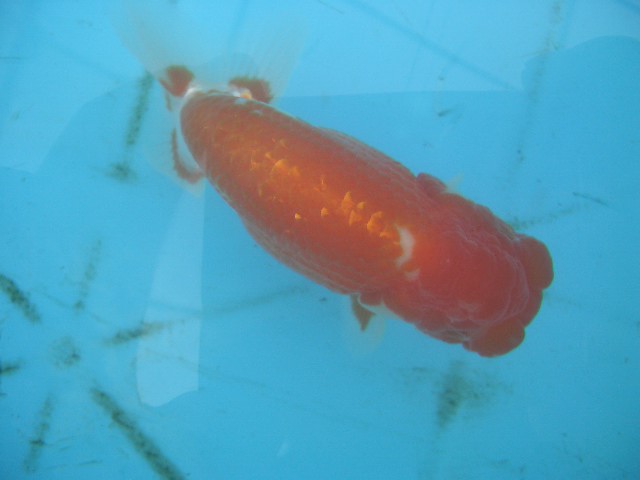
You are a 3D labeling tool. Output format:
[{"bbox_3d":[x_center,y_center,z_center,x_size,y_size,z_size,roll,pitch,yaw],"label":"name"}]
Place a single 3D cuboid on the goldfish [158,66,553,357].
[{"bbox_3d":[0.005,-0.014,0.300,0.205,0.078,0.075,28,80,6],"label":"goldfish"}]

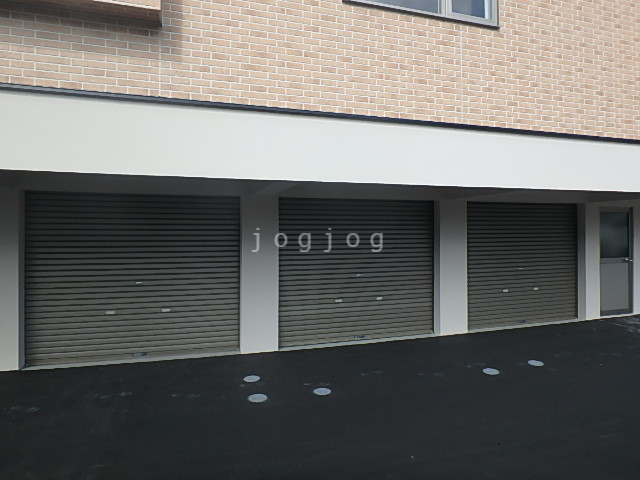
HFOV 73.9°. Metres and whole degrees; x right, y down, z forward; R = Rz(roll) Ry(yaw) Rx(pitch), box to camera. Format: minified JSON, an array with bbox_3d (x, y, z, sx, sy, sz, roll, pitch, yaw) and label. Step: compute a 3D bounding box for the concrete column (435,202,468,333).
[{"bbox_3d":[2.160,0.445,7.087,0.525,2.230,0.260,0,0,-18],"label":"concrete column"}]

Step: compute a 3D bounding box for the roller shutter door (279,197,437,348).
[{"bbox_3d":[0.638,0.475,6.739,2.646,2.225,0.080,0,0,-18],"label":"roller shutter door"}]

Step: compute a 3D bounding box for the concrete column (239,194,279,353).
[{"bbox_3d":[-0.908,0.485,6.260,0.521,2.244,0.420,0,0,-18],"label":"concrete column"}]

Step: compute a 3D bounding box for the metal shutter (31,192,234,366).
[{"bbox_3d":[-2.410,0.485,5.718,2.665,2.195,0.100,0,0,-18],"label":"metal shutter"}]

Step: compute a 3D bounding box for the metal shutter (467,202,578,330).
[{"bbox_3d":[3.615,0.404,7.634,2.590,2.170,0.100,0,0,-18],"label":"metal shutter"}]

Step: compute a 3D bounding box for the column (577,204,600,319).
[{"bbox_3d":[5.025,0.369,7.983,0.350,2.150,0.230,0,0,-18],"label":"column"}]

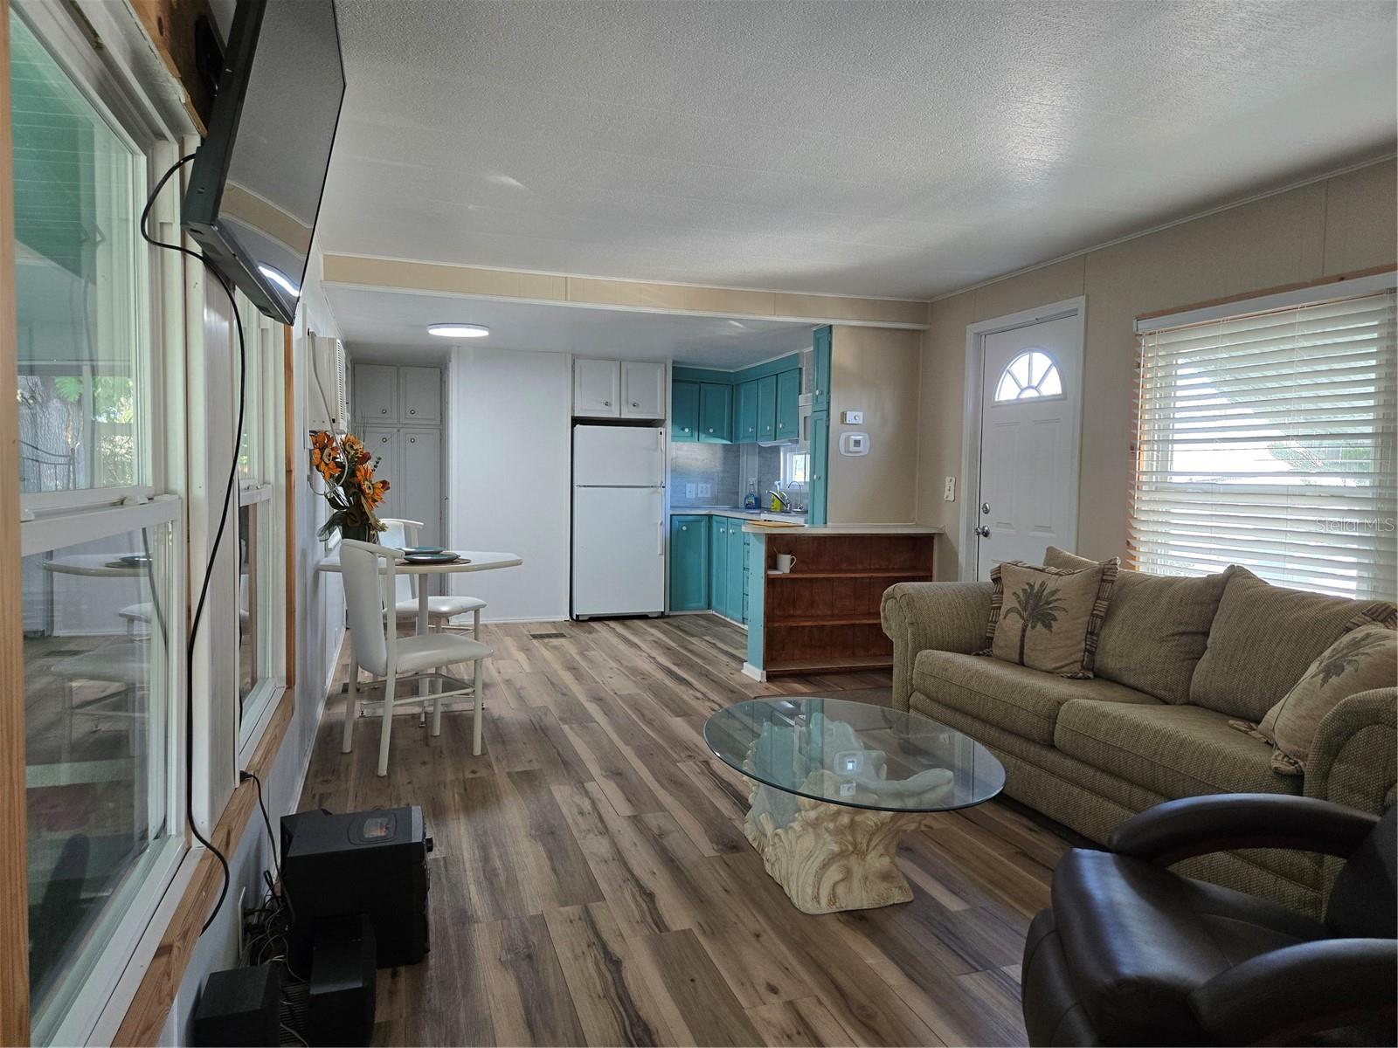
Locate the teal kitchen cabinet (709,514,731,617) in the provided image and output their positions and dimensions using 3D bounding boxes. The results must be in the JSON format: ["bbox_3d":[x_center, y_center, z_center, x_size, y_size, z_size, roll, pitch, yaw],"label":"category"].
[{"bbox_3d":[0.459,0.347,8.119,0.604,0.822,0.367,0,3,-18],"label":"teal kitchen cabinet"}]

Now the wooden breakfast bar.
[{"bbox_3d":[0.850,0.471,5.810,1.355,0.919,0.373,0,3,-18],"label":"wooden breakfast bar"}]

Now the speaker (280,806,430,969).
[{"bbox_3d":[-0.878,0.941,2.401,0.320,0.310,0.261,0,3,-18],"label":"speaker"}]

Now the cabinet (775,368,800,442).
[{"bbox_3d":[0.864,-0.934,7.379,0.342,0.529,0.442,0,3,-18],"label":"cabinet"}]

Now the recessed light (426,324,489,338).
[{"bbox_3d":[-1.643,-1.327,6.339,0.418,0.031,0.418,0,3,-18],"label":"recessed light"}]

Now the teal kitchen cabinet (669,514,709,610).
[{"bbox_3d":[-0.169,0.326,8.404,0.373,0.844,0.604,0,3,-18],"label":"teal kitchen cabinet"}]

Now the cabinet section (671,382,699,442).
[{"bbox_3d":[-0.193,-1.024,8.578,0.322,0.544,0.310,0,3,-18],"label":"cabinet section"}]

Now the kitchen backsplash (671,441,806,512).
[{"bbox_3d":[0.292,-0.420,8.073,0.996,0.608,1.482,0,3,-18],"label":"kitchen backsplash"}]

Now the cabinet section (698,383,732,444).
[{"bbox_3d":[0.120,-1.024,8.682,0.324,0.544,0.310,0,3,-18],"label":"cabinet section"}]

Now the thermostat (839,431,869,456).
[{"bbox_3d":[1.006,-0.516,5.978,0.220,0.154,0.037,0,3,-18],"label":"thermostat"}]

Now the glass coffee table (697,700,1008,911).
[{"bbox_3d":[0.442,0.878,2.841,0.824,0.430,1.150,0,3,-18],"label":"glass coffee table"}]

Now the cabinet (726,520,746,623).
[{"bbox_3d":[0.582,0.373,7.745,0.604,0.825,0.411,0,3,-18],"label":"cabinet"}]

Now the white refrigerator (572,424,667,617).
[{"bbox_3d":[-0.766,-0.029,8.139,0.763,1.600,0.716,0,3,-18],"label":"white refrigerator"}]

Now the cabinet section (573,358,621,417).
[{"bbox_3d":[-0.912,-1.138,7.959,0.389,0.468,0.450,0,3,-18],"label":"cabinet section"}]

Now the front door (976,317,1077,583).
[{"bbox_3d":[1.819,-0.074,5.206,0.050,2.054,0.865,0,3,-18],"label":"front door"}]

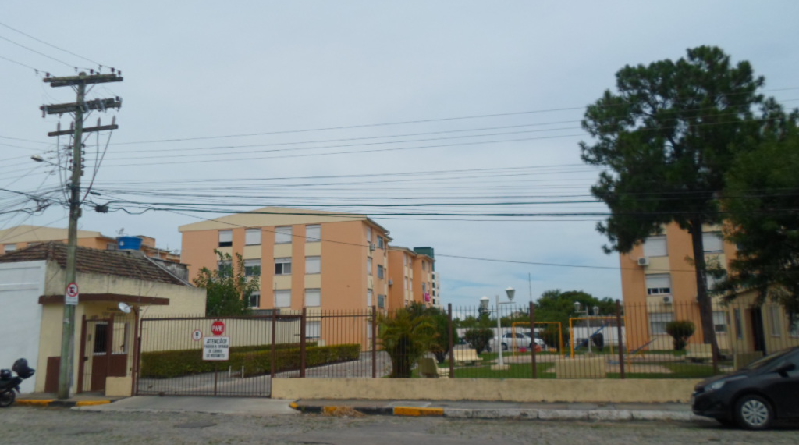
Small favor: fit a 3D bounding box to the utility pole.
[{"bbox_3d":[-9.233,0.159,16.186,2.500,9.250,0.600,-3,-10,10],"label":"utility pole"}]

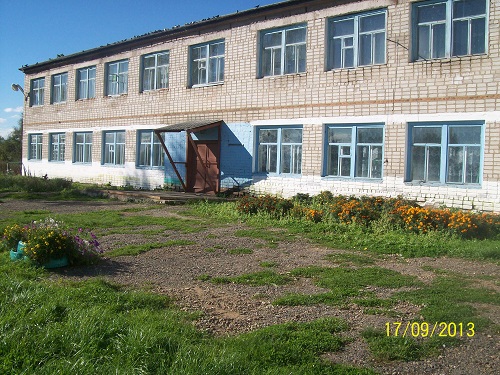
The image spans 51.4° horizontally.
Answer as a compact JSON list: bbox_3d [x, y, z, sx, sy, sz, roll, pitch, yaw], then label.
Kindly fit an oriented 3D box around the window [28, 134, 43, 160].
[{"bbox_3d":[-12.497,-2.364,30.618,2.070,1.600,0.180,5,3,45],"label":"window"}]

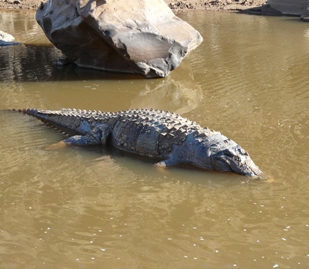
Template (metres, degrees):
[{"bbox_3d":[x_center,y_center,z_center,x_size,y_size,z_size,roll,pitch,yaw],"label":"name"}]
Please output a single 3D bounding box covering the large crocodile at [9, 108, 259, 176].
[{"bbox_3d":[-0.400,-0.070,9.600,3.750,0.550,1.050,14,25,34],"label":"large crocodile"}]

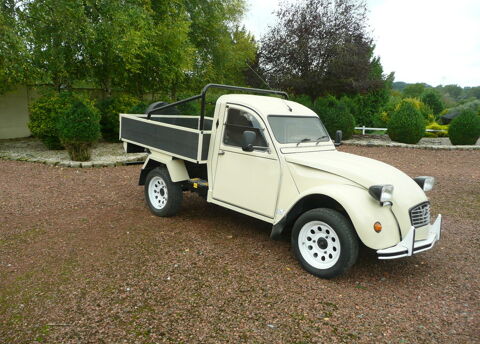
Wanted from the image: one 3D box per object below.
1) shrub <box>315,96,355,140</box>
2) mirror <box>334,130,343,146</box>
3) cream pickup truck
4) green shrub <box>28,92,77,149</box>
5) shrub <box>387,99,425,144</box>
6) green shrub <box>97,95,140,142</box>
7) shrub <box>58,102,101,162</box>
[{"bbox_3d":[4.455,-2.563,18.600,2.019,2.108,2.019,4,9,13],"label":"shrub"},{"bbox_3d":[1.216,-0.413,4.793,0.070,0.190,0.125,9,11,33],"label":"mirror"},{"bbox_3d":[0.232,-0.162,4.680,1.600,1.680,4.060,-6,13,-45],"label":"cream pickup truck"},{"bbox_3d":[-5.716,-1.555,11.900,1.502,1.762,1.502,-2,10,-25],"label":"green shrub"},{"bbox_3d":[7.470,-2.258,17.500,1.700,2.019,1.700,6,10,22],"label":"shrub"},{"bbox_3d":[-4.456,-1.961,14.300,1.624,1.786,1.624,-1,10,-17],"label":"green shrub"},{"bbox_3d":[-3.918,-0.998,9.450,1.073,1.460,1.073,-2,10,-22],"label":"shrub"}]

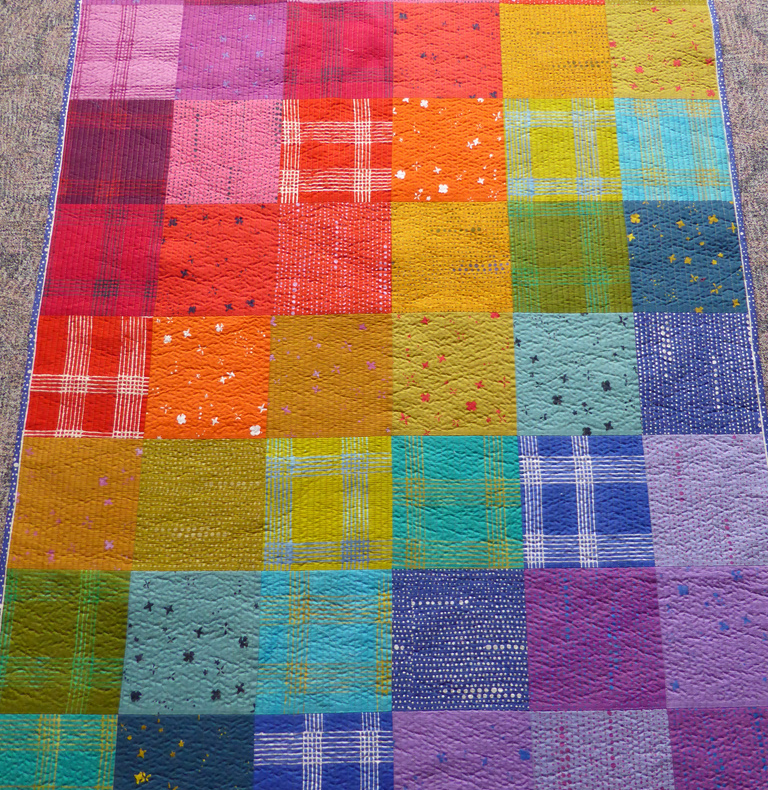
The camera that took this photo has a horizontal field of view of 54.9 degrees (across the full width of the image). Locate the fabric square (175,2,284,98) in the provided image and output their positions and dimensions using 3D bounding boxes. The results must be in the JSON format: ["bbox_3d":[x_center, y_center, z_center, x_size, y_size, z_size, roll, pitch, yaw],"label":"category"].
[{"bbox_3d":[-0.307,-0.699,1.502,0.217,0.012,0.226,0,76,0],"label":"fabric square"}]

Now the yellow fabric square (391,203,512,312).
[{"bbox_3d":[0.135,-0.276,1.486,0.237,0.012,0.242,0,75,0],"label":"yellow fabric square"}]

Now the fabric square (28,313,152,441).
[{"bbox_3d":[-0.562,-0.035,1.427,0.232,0.010,0.242,0,76,1],"label":"fabric square"}]

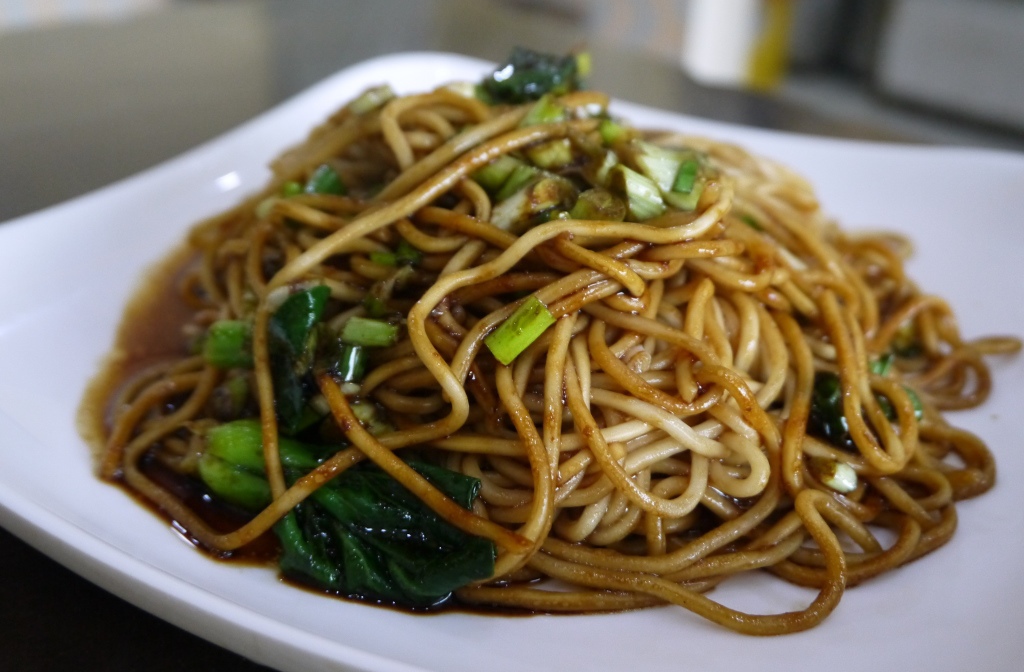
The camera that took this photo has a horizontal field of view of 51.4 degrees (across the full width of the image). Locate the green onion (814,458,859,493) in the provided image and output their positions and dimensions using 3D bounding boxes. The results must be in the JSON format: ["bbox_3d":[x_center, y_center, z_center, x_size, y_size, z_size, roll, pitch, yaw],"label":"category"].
[{"bbox_3d":[0.080,0.035,0.264,0.011,0.006,0.007,24,63,10],"label":"green onion"}]

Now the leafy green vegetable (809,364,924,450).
[{"bbox_3d":[0.092,0.019,0.278,0.027,0.015,0.018,14,35,0],"label":"leafy green vegetable"}]

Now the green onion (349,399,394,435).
[{"bbox_3d":[-0.032,0.019,0.242,0.009,0.005,0.008,0,28,0],"label":"green onion"}]

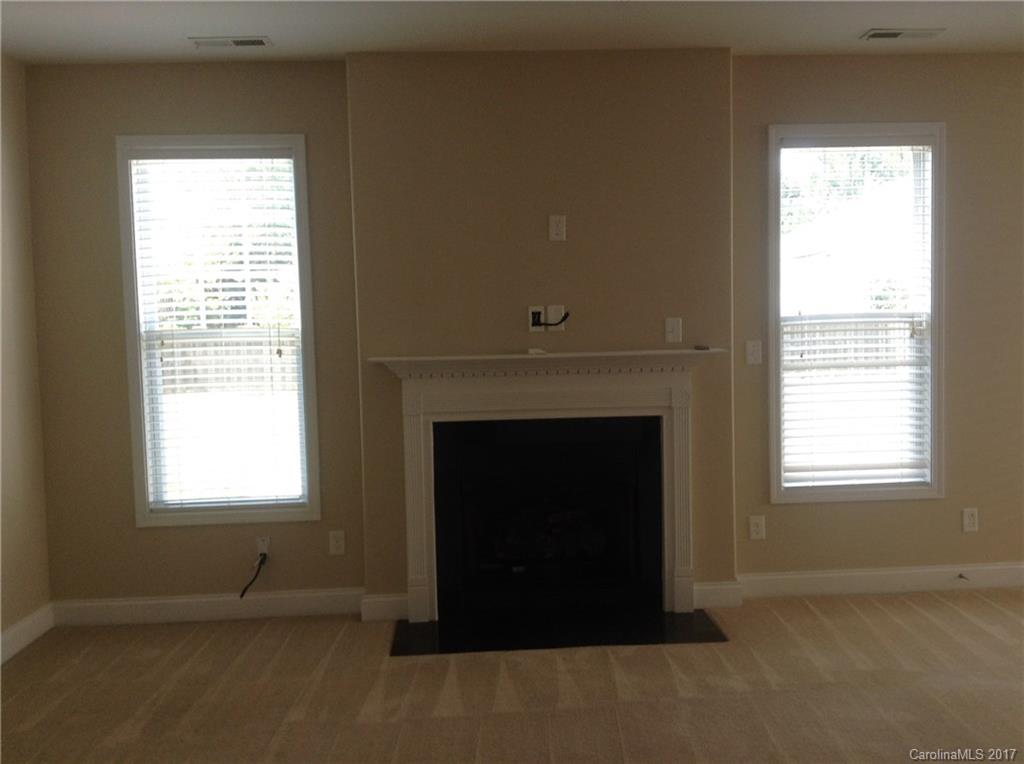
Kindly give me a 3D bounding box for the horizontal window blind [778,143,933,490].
[{"bbox_3d":[1.740,-0.327,4.953,0.786,1.744,0.050,-2,4,-3],"label":"horizontal window blind"}]

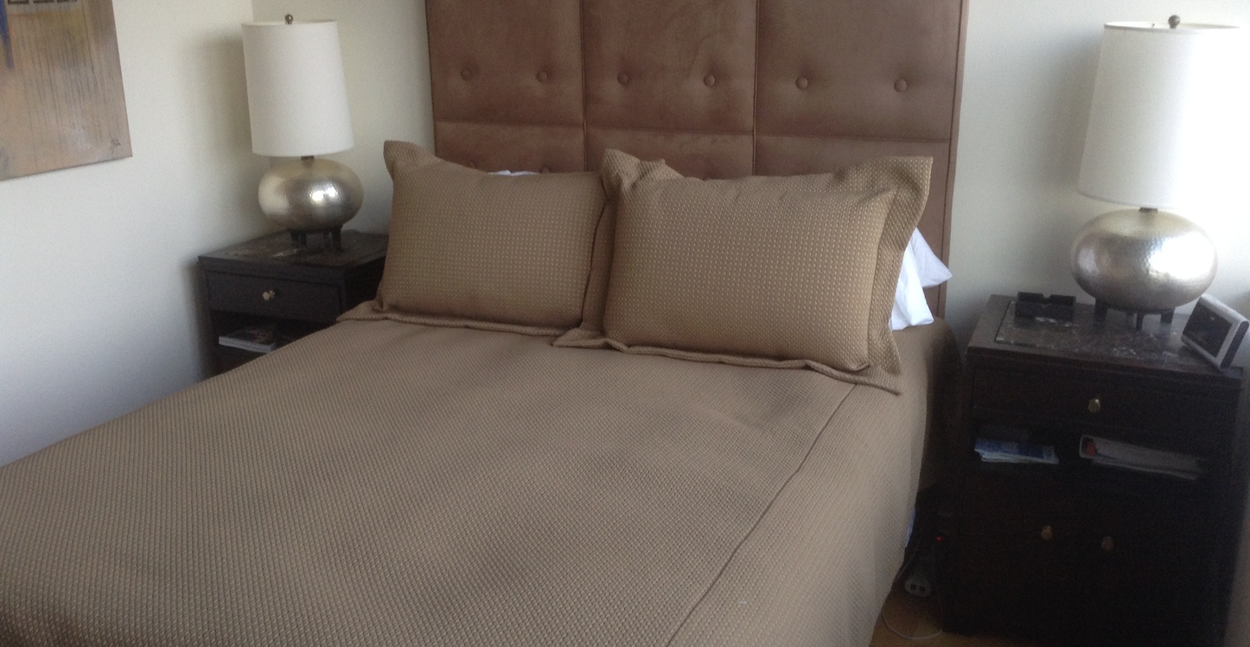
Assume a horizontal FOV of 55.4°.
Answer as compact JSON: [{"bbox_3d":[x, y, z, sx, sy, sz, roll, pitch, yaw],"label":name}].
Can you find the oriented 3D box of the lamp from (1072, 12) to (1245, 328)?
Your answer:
[{"bbox_3d":[1.228,-0.348,2.768,0.319,0.710,0.319,6,18,22],"label":"lamp"}]

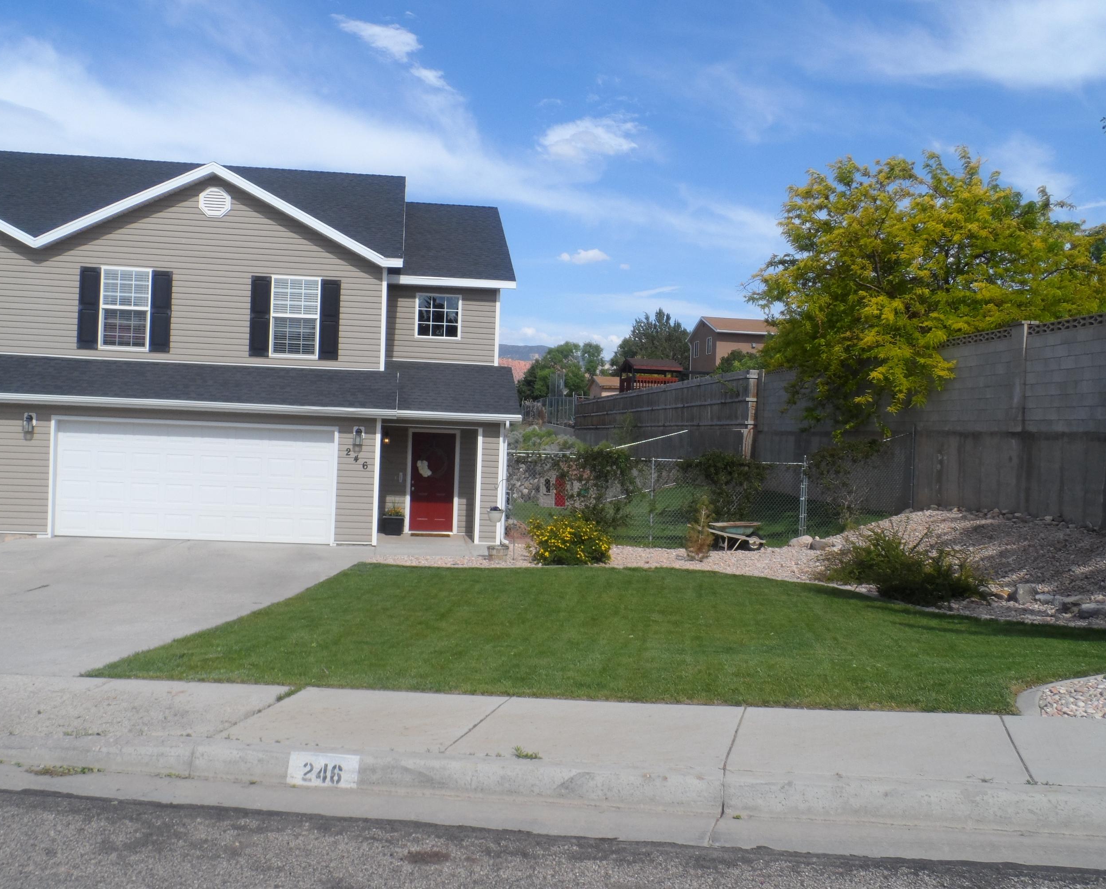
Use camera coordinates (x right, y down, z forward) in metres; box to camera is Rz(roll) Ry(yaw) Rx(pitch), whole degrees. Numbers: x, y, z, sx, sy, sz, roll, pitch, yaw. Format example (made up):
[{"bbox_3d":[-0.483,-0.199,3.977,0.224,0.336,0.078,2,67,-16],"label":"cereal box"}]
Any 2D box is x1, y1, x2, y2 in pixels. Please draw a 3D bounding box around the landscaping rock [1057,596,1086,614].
[{"bbox_3d":[5.779,1.789,12.200,0.340,0.210,0.290,2,0,0],"label":"landscaping rock"}]

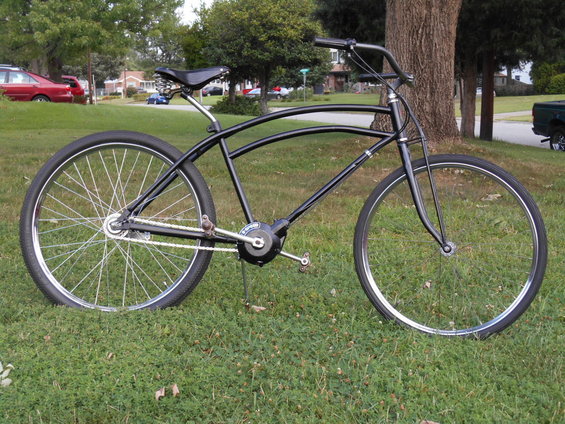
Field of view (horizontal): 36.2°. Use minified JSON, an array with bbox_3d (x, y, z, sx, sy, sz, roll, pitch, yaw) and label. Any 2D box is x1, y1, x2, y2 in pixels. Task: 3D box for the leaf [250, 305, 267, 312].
[{"bbox_3d":[-0.085,0.342,3.070,0.053,0.020,0.045,0,9,0],"label":"leaf"}]

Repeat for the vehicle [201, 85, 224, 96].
[{"bbox_3d":[-10.223,-18.462,133.000,4.500,1.500,1.800,-5,10,-32],"label":"vehicle"}]

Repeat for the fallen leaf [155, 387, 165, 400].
[{"bbox_3d":[-0.316,0.466,2.220,0.028,0.028,0.030,0,9,0],"label":"fallen leaf"}]

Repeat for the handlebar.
[{"bbox_3d":[0.320,-0.494,2.999,0.275,0.105,0.590,2,-3,18],"label":"handlebar"}]

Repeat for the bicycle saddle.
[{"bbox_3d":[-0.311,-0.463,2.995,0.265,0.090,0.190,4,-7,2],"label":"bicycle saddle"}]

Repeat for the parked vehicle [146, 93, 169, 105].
[{"bbox_3d":[-16.625,-15.097,116.000,1.770,1.460,4.500,-4,10,-24],"label":"parked vehicle"}]

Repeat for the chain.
[{"bbox_3d":[-0.352,0.078,2.887,0.480,0.100,0.014,6,-6,2],"label":"chain"}]

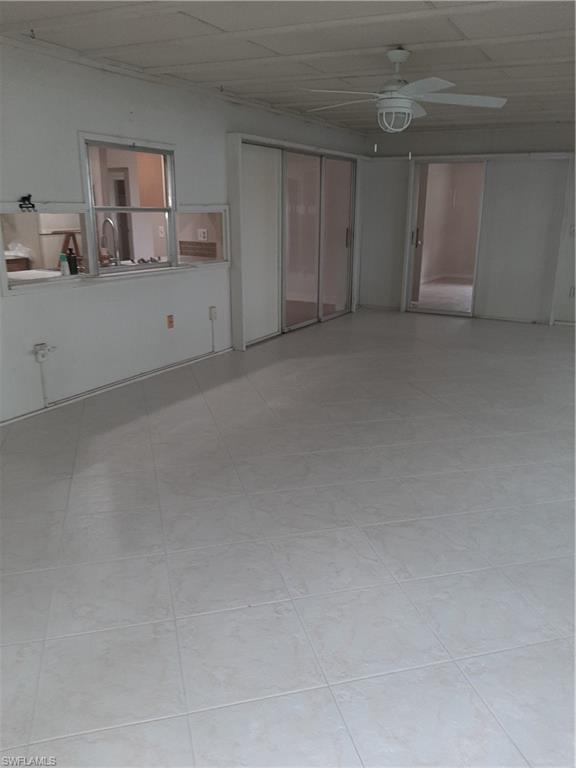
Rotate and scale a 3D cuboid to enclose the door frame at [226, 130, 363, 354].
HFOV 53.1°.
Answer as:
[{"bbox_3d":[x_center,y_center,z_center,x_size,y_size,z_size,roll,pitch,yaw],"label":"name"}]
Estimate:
[{"bbox_3d":[0.221,-1.678,6.779,0.164,2.046,2.821,10,19,29],"label":"door frame"}]

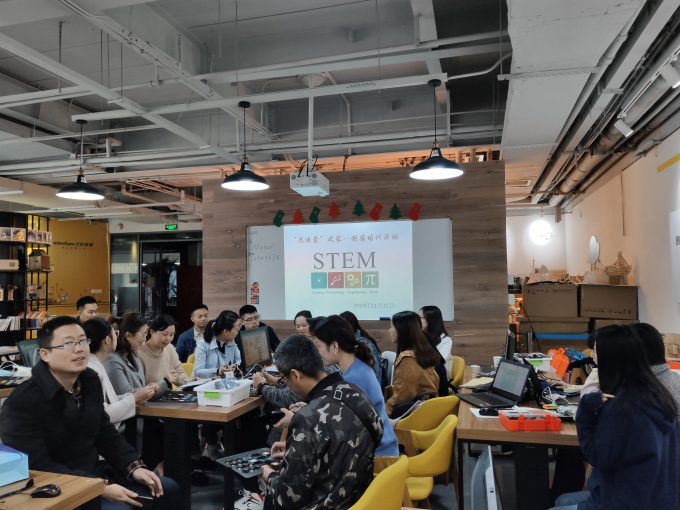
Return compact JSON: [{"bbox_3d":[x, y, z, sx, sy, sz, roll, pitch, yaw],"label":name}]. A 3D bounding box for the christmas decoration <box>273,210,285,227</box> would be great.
[{"bbox_3d":[-0.717,-0.426,6.256,0.151,0.202,0.020,-2,-3,15],"label":"christmas decoration"}]

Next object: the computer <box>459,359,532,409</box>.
[{"bbox_3d":[0.891,0.744,3.092,0.317,0.222,0.325,0,-3,-14],"label":"computer"}]

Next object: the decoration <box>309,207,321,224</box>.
[{"bbox_3d":[-0.299,-0.474,6.401,0.152,0.215,0.012,-2,-3,14],"label":"decoration"}]

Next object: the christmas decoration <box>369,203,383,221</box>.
[{"bbox_3d":[0.430,-0.502,6.213,0.158,0.213,0.012,-2,-3,14],"label":"christmas decoration"}]

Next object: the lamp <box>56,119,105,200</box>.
[{"bbox_3d":[-2.268,-0.840,4.646,0.387,0.690,0.387,-2,-3,15],"label":"lamp"}]

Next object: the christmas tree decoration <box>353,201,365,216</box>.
[{"bbox_3d":[0.214,-0.524,6.014,0.135,0.183,0.020,-2,-3,15],"label":"christmas tree decoration"}]

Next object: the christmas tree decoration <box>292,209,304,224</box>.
[{"bbox_3d":[-0.490,-0.442,6.197,0.143,0.183,0.020,-2,-3,15],"label":"christmas tree decoration"}]

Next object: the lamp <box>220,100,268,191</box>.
[{"bbox_3d":[-0.748,-0.879,4.191,0.380,0.673,0.380,-1,-3,0],"label":"lamp"}]

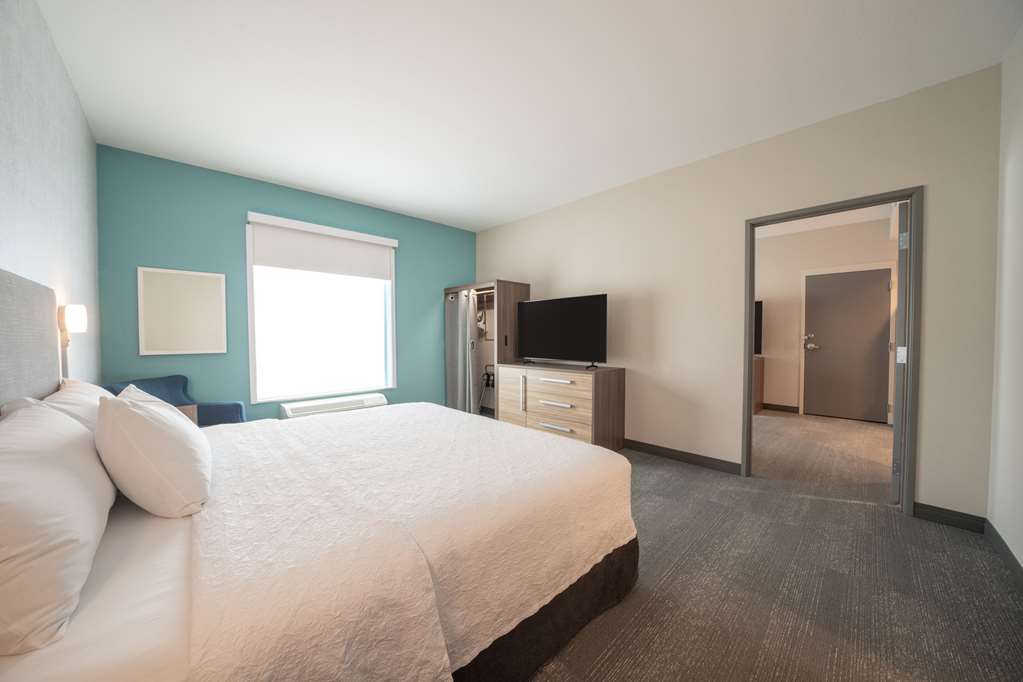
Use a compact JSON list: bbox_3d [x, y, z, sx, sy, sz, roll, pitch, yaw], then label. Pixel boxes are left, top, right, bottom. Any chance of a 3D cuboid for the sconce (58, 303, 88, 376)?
[{"bbox_3d":[-2.489,0.003,1.942,0.120,0.410,0.120,-1,2,-45],"label":"sconce"}]

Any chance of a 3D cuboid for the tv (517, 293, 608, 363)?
[{"bbox_3d":[0.552,-0.120,4.004,1.250,0.740,0.090,1,2,44],"label":"tv"}]

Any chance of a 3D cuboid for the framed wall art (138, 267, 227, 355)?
[{"bbox_3d":[-3.130,-0.273,3.272,0.610,0.800,0.035,-1,2,-40],"label":"framed wall art"}]

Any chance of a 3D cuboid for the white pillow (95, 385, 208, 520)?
[{"bbox_3d":[-1.402,0.396,1.354,0.540,0.500,0.220,1,30,45],"label":"white pillow"}]

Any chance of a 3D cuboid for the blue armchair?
[{"bbox_3d":[-2.810,0.751,2.880,0.720,0.860,0.750,0,1,-8],"label":"blue armchair"}]

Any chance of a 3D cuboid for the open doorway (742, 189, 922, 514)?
[{"bbox_3d":[2.431,0.077,2.680,1.000,2.210,0.160,1,2,44],"label":"open doorway"}]

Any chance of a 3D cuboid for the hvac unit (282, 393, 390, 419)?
[{"bbox_3d":[-2.060,0.908,4.036,1.080,0.420,0.270,-1,2,-40],"label":"hvac unit"}]

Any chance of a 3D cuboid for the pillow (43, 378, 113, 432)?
[{"bbox_3d":[-1.967,0.419,1.580,0.800,0.460,0.210,1,24,45],"label":"pillow"}]

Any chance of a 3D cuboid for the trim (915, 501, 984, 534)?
[{"bbox_3d":[2.834,1.152,2.212,0.290,0.100,0.018,1,2,44],"label":"trim"}]

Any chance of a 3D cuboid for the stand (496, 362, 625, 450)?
[{"bbox_3d":[0.550,0.730,3.968,1.320,0.865,0.640,1,2,44],"label":"stand"}]

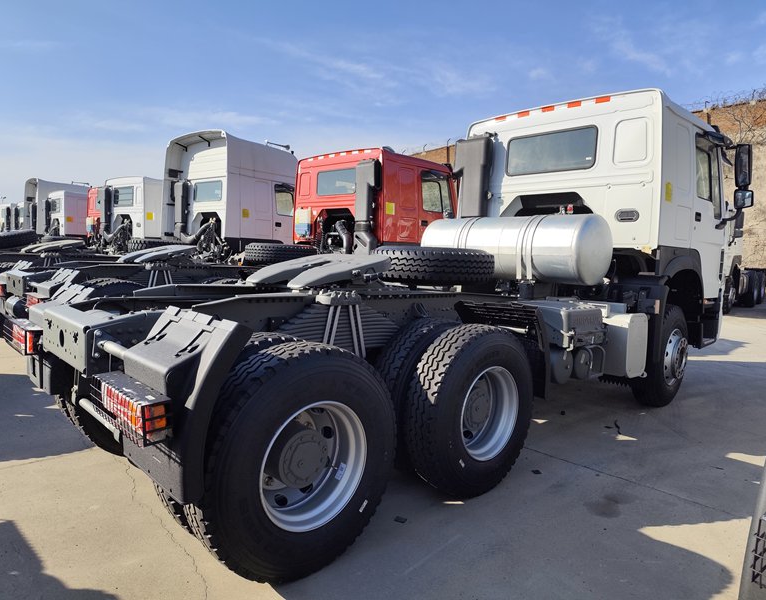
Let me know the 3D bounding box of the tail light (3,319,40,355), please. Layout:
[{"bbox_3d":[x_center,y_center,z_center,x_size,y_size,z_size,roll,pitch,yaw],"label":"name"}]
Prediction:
[{"bbox_3d":[-2.290,0.231,3.400,0.110,0.145,0.570,-3,7,-43],"label":"tail light"}]

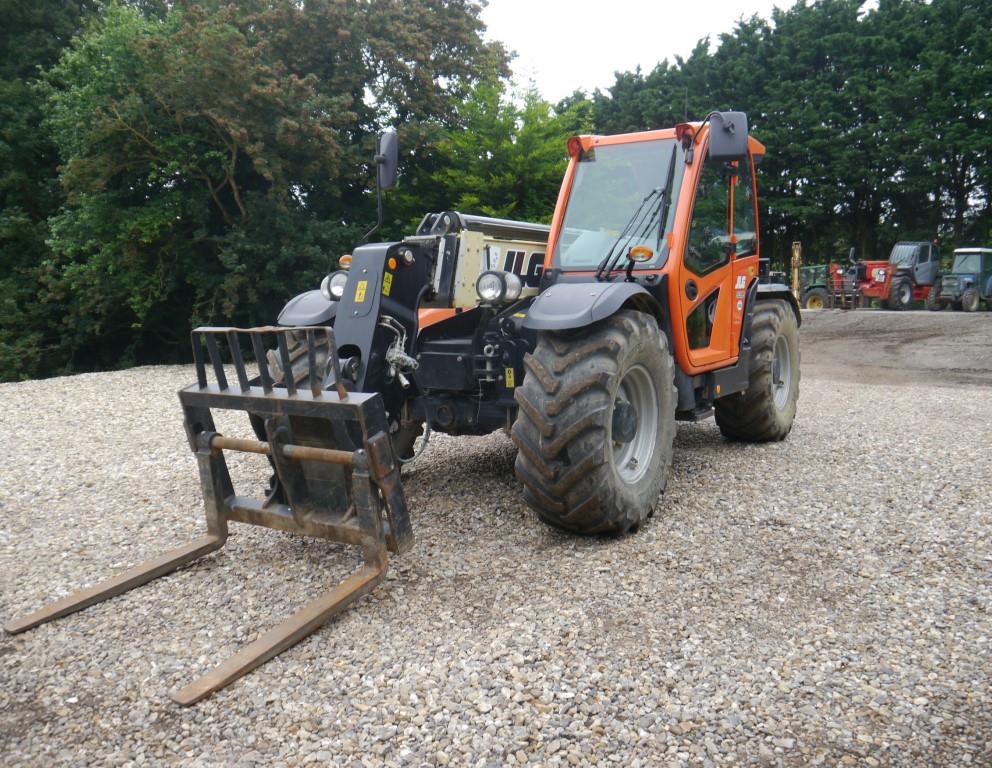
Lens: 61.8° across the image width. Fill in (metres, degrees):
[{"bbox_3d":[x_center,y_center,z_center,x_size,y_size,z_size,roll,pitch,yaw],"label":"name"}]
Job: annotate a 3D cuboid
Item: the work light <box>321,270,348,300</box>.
[{"bbox_3d":[-1.009,-0.612,5.213,0.173,0.184,0.173,-5,7,-30],"label":"work light"}]

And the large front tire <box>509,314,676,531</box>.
[{"bbox_3d":[0.625,0.224,4.899,0.459,1.285,1.285,3,7,32],"label":"large front tire"}]

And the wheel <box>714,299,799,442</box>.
[{"bbox_3d":[2.443,-0.110,7.718,0.449,1.285,1.285,3,7,32],"label":"wheel"}]

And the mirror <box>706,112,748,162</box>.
[{"bbox_3d":[1.462,-1.557,5.233,0.255,0.306,0.102,0,6,12],"label":"mirror"}]

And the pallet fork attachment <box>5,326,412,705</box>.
[{"bbox_3d":[-1.238,0.393,3.537,1.204,1.122,1.275,3,14,32],"label":"pallet fork attachment"}]

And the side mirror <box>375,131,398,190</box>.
[{"bbox_3d":[-0.701,-1.431,5.304,0.092,0.367,0.194,-6,8,-41],"label":"side mirror"}]

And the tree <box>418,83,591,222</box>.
[{"bbox_3d":[0.183,-4.412,21.780,4.600,7.000,4.400,-1,6,0],"label":"tree"}]

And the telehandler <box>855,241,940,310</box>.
[{"bbox_3d":[13.777,-3.799,29.000,4.700,2.350,2.250,-7,8,-42],"label":"telehandler"}]

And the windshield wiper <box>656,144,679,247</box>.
[{"bbox_3d":[1.122,-1.240,5.434,0.061,0.684,0.051,8,-5,33],"label":"windshield wiper"}]

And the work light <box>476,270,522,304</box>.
[{"bbox_3d":[0.021,-0.541,4.630,0.173,0.184,0.184,2,7,31],"label":"work light"}]

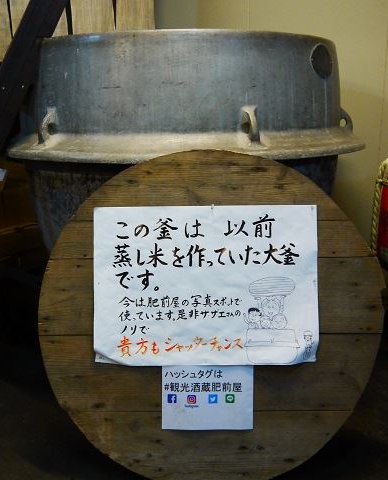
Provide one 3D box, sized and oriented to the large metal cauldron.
[{"bbox_3d":[-0.030,-0.192,2.577,1.643,1.410,1.643,-1,14,0],"label":"large metal cauldron"}]

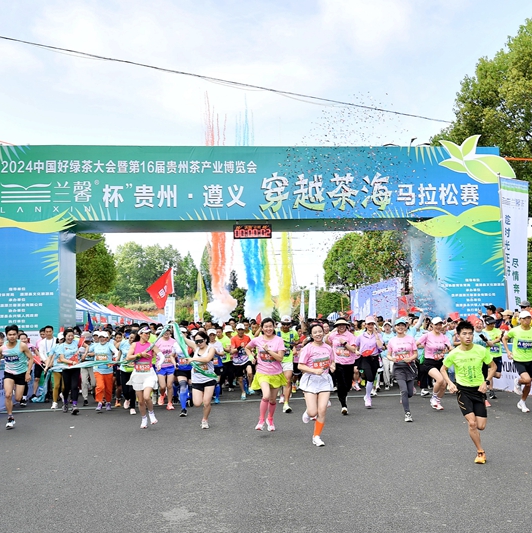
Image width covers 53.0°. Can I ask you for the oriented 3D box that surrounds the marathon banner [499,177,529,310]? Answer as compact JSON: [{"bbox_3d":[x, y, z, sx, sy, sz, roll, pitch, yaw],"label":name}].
[{"bbox_3d":[5.730,-0.207,12.206,0.700,3.700,0.060,0,-6,-14],"label":"marathon banner"}]

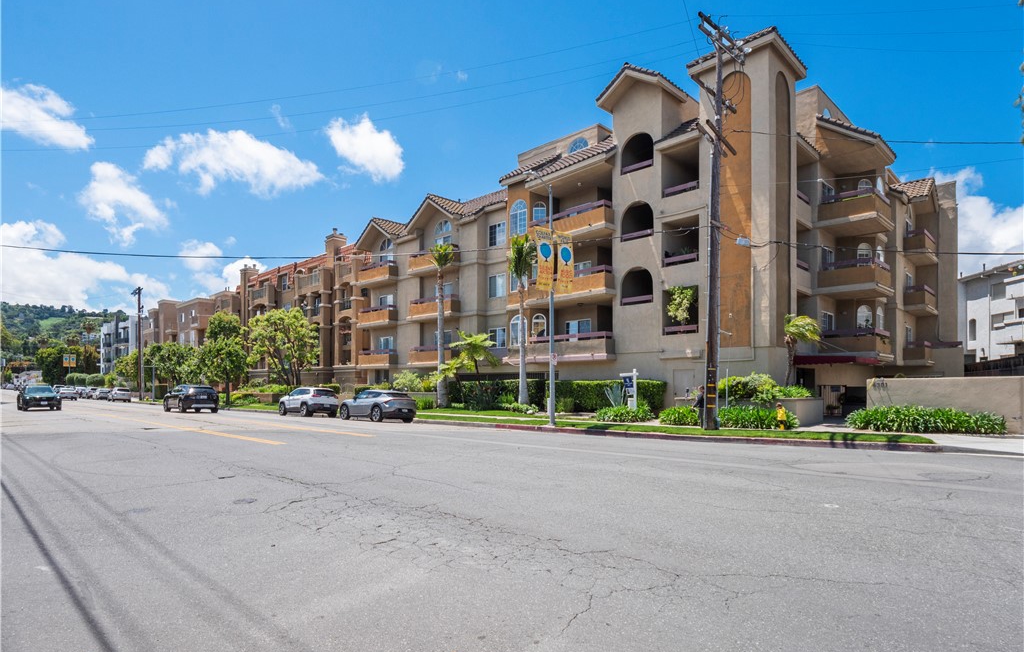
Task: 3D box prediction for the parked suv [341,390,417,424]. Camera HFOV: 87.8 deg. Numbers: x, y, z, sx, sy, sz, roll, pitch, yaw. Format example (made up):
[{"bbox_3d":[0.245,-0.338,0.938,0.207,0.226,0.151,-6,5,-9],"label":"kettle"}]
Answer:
[{"bbox_3d":[-6.580,3.870,26.100,4.680,1.550,1.880,-5,-8,44],"label":"parked suv"}]

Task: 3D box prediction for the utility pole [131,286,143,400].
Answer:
[{"bbox_3d":[-44.890,2.103,64.000,2.400,13.600,0.500,-5,-7,40],"label":"utility pole"}]

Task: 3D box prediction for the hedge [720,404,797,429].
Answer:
[{"bbox_3d":[8.606,3.167,18.516,2.450,0.780,1.150,-5,-8,44],"label":"hedge"}]

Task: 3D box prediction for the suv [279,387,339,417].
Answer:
[{"bbox_3d":[-11.920,4.430,31.200,4.620,1.690,1.860,-5,-8,44],"label":"suv"}]

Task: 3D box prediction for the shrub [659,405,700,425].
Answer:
[{"bbox_3d":[6.523,3.452,20.494,1.500,0.730,1.150,-5,-8,44],"label":"shrub"}]

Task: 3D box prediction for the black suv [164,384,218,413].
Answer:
[{"bbox_3d":[-19.584,4.427,32.681,4.670,1.670,1.890,-5,-8,44],"label":"black suv"}]

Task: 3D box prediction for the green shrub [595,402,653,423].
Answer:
[{"bbox_3d":[4.680,3.649,22.250,2.300,0.740,1.250,-5,-8,44],"label":"green shrub"}]

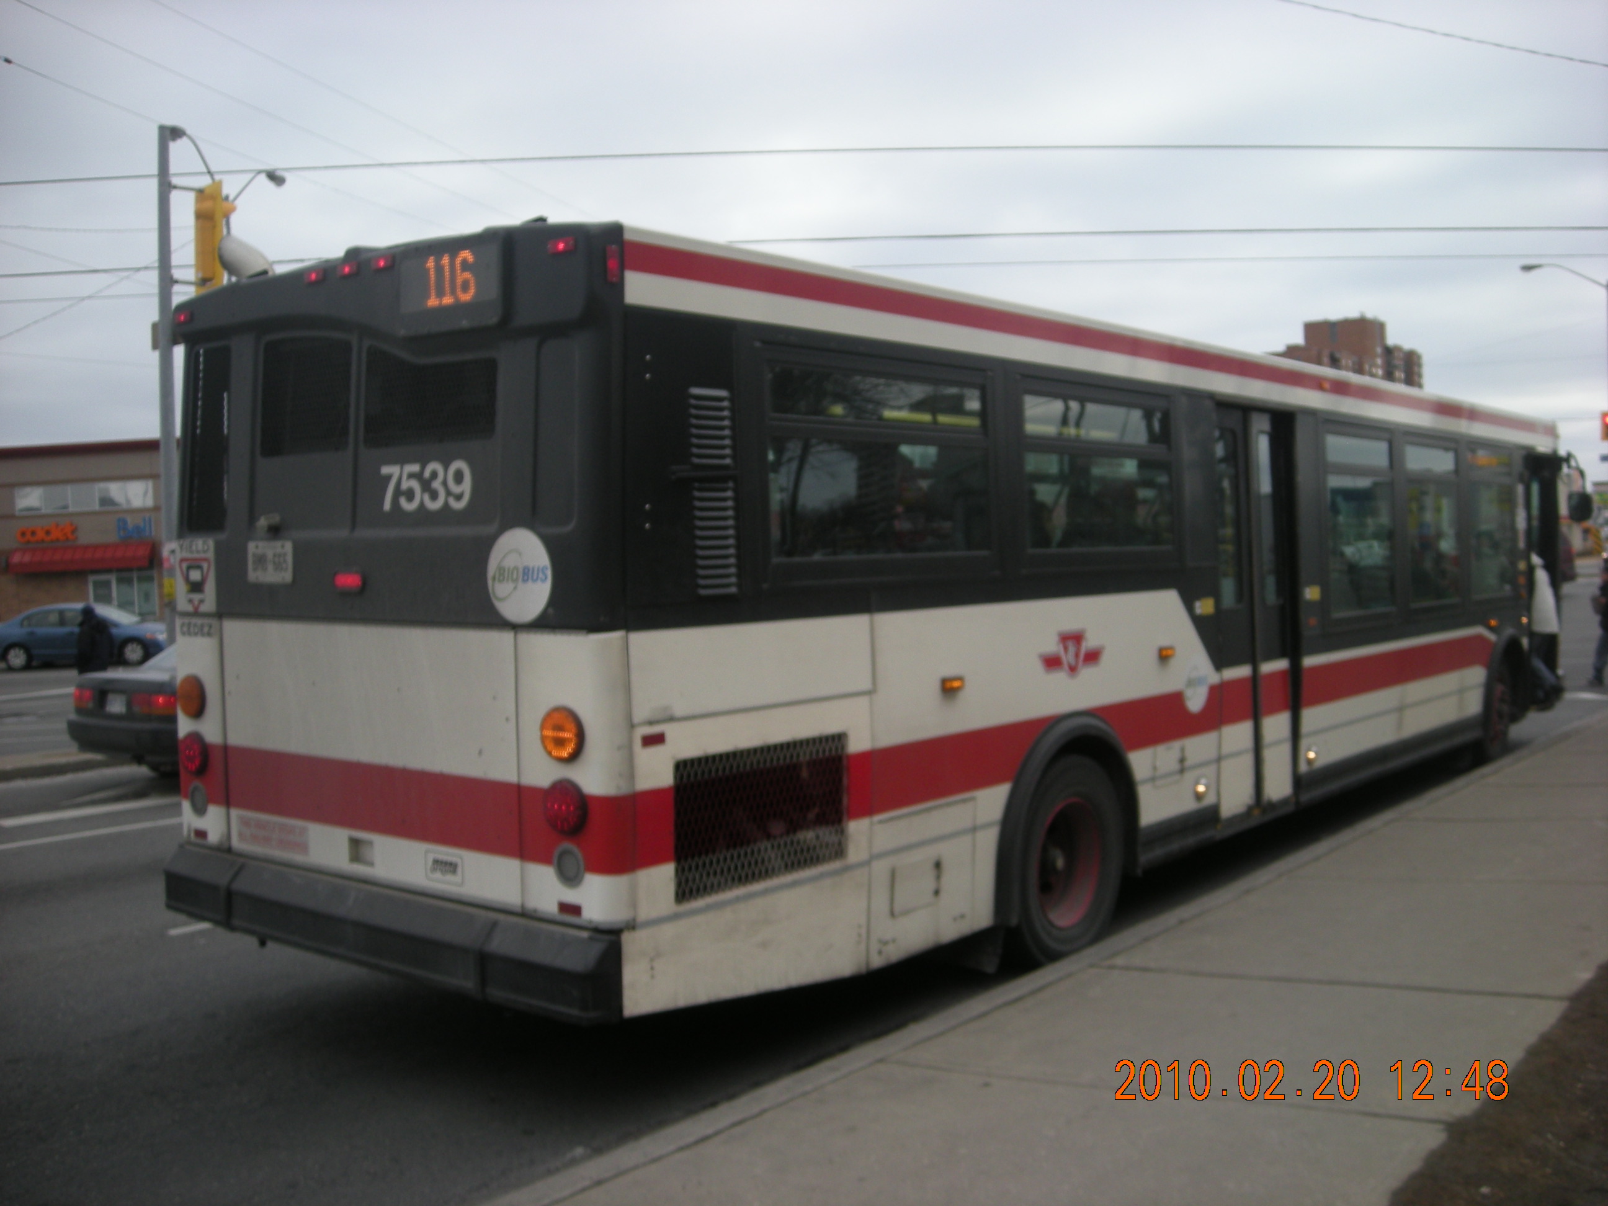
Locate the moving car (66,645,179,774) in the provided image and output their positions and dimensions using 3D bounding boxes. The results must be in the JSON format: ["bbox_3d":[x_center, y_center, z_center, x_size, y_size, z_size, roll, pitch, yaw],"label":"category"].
[{"bbox_3d":[-4.798,0.800,16.107,1.680,1.380,4.300,0,2,37],"label":"moving car"}]

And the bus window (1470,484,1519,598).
[{"bbox_3d":[5.593,-0.505,13.200,0.050,0.895,1.282,-2,1,38],"label":"bus window"}]

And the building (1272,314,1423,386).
[{"bbox_3d":[135.970,-45.532,405.000,30.000,48.000,23.000,0,3,30],"label":"building"}]

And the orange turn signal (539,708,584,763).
[{"bbox_3d":[-0.786,0.429,5.240,0.180,0.180,0.050,2,3,37],"label":"orange turn signal"}]

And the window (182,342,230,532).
[{"bbox_3d":[-2.354,-0.649,6.427,0.299,0.743,0.050,2,1,38],"label":"window"}]

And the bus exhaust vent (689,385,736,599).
[{"bbox_3d":[-0.298,-0.374,5.525,0.040,0.696,0.201,-2,1,38],"label":"bus exhaust vent"}]

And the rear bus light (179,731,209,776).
[{"bbox_3d":[-2.425,0.600,6.471,0.180,0.180,0.050,2,3,38],"label":"rear bus light"}]

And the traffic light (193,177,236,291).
[{"bbox_3d":[-5.932,-3.646,16.300,0.380,1.100,0.470,-4,3,-35],"label":"traffic light"}]

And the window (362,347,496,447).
[{"bbox_3d":[-1.317,-0.735,5.693,0.700,0.360,0.050,2,3,37],"label":"window"}]

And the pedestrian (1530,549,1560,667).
[{"bbox_3d":[6.480,0.215,14.300,0.500,1.580,0.520,0,2,37],"label":"pedestrian"}]

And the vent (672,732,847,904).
[{"bbox_3d":[-0.140,0.744,5.775,0.050,0.475,0.970,2,3,38],"label":"vent"}]

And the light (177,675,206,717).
[{"bbox_3d":[-2.480,0.379,6.533,0.180,0.180,0.050,2,3,37],"label":"light"}]

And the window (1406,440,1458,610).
[{"bbox_3d":[4.583,-0.564,11.893,0.060,1.120,1.250,2,3,37],"label":"window"}]

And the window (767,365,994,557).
[{"bbox_3d":[0.309,-0.532,6.293,0.060,0.710,1.470,2,3,37],"label":"window"}]

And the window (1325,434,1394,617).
[{"bbox_3d":[3.629,-0.520,10.644,0.060,1.120,1.270,2,3,37],"label":"window"}]

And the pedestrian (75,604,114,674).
[{"bbox_3d":[-10.895,0.821,25.000,0.450,1.670,0.550,-1,2,12],"label":"pedestrian"}]

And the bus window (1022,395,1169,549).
[{"bbox_3d":[1.432,-0.611,7.810,0.050,0.709,1.488,-2,1,38],"label":"bus window"}]

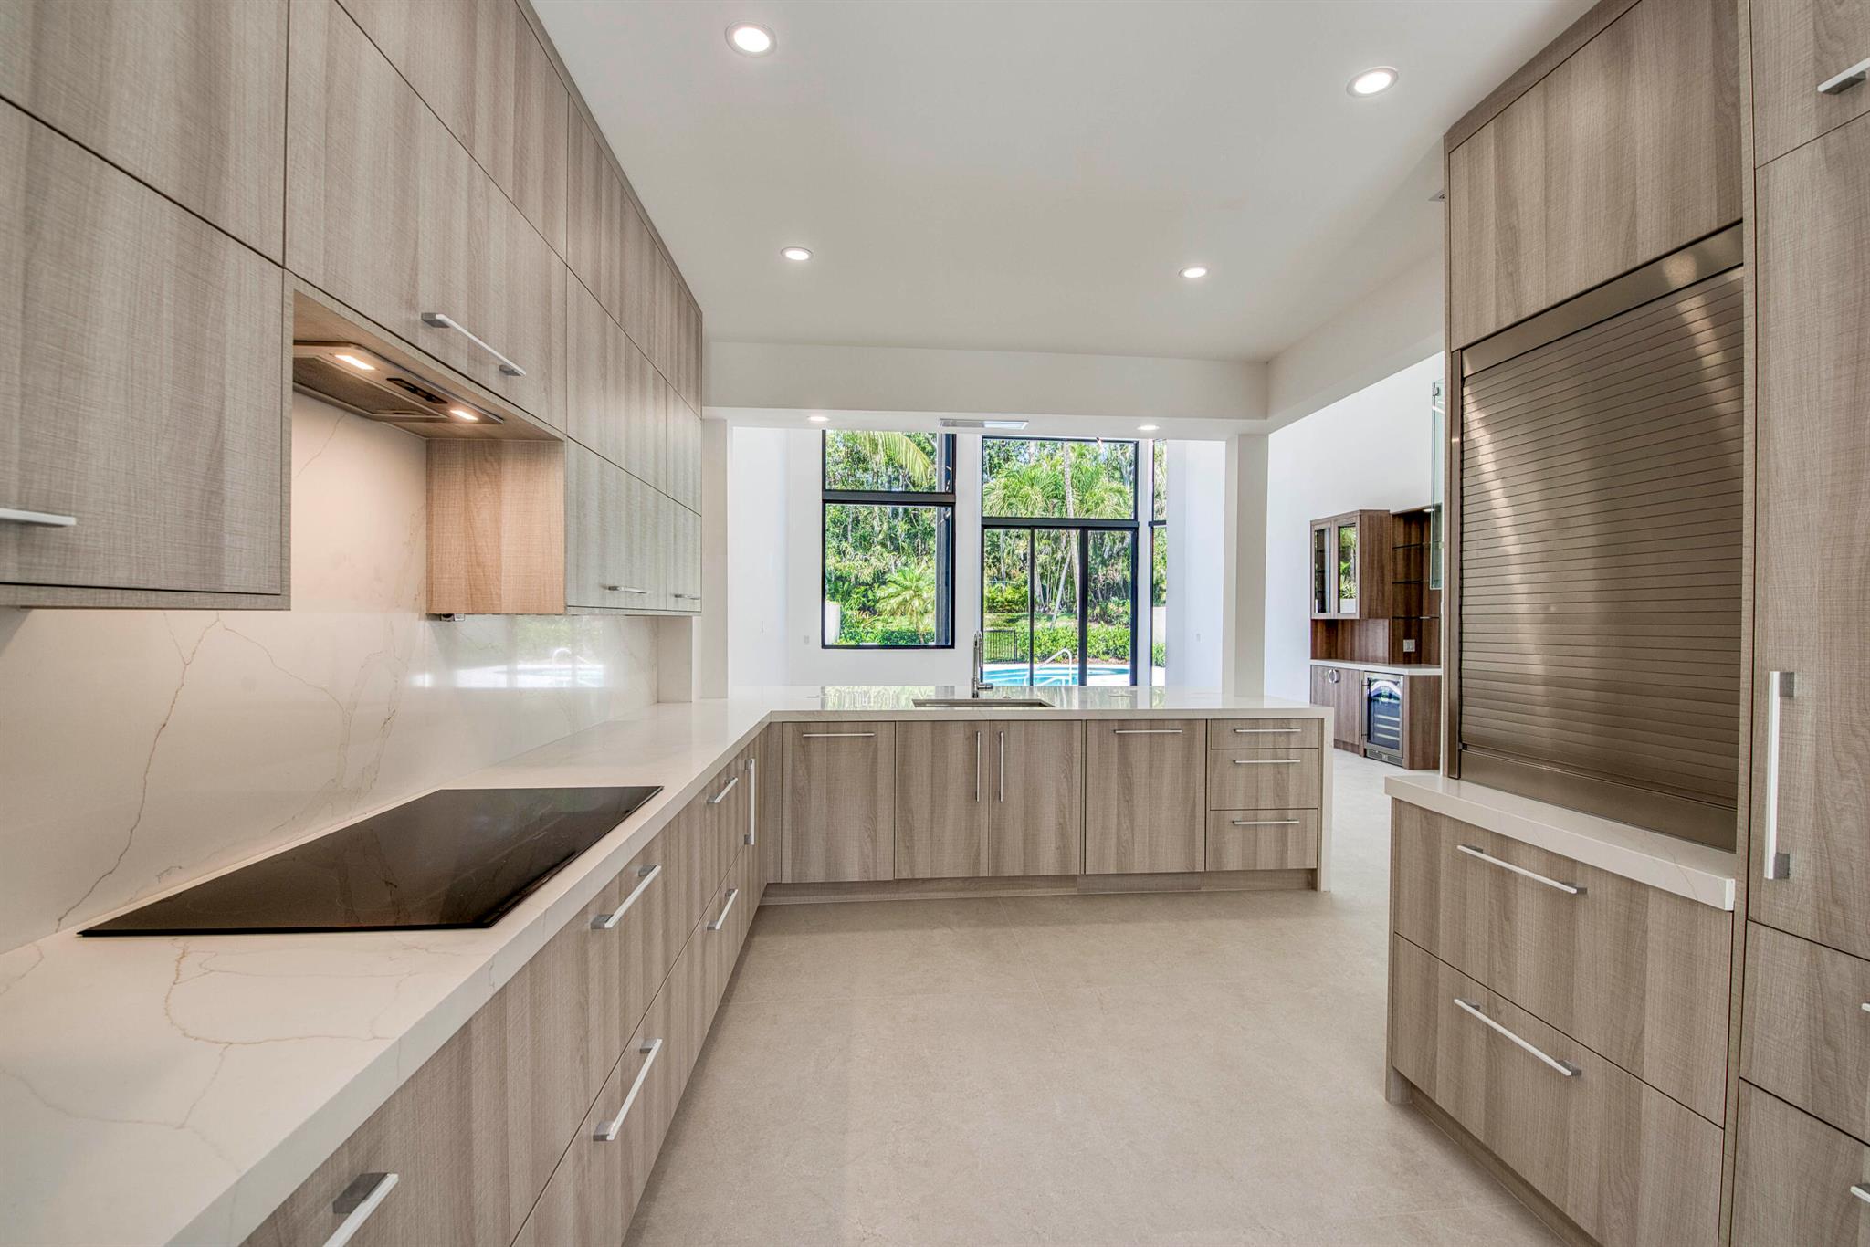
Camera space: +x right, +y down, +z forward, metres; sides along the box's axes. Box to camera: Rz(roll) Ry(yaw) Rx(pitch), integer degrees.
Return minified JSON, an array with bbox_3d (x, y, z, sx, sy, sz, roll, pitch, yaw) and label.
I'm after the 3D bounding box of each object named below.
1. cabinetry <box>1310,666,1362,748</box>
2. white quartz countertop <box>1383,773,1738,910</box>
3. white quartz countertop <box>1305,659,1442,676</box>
[{"bbox_3d":[4.633,0.914,8.501,0.580,0.860,0.897,0,0,-4],"label":"cabinetry"},{"bbox_3d":[1.632,0.470,1.815,0.600,0.049,0.889,0,0,-4],"label":"white quartz countertop"},{"bbox_3d":[4.663,0.458,8.121,0.600,0.050,1.656,0,0,-4],"label":"white quartz countertop"}]

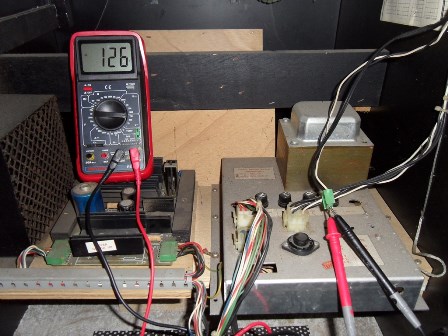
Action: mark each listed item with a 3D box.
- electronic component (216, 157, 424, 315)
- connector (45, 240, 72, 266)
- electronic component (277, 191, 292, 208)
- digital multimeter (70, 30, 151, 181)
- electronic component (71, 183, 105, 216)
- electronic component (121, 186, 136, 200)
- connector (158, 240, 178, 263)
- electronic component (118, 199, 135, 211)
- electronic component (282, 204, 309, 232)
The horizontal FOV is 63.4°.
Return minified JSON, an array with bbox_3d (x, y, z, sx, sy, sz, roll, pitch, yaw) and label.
[{"bbox_3d":[0.087,0.062,0.435,0.188,0.044,0.232,-1,29,-1],"label":"electronic component"},{"bbox_3d":[-0.180,0.094,0.396,0.018,0.011,0.028,-1,29,-1],"label":"connector"},{"bbox_3d":[0.071,0.036,0.422,0.015,0.013,0.015,-1,29,-1],"label":"electronic component"},{"bbox_3d":[-0.145,-0.079,0.480,0.095,0.193,0.041,-4,-5,-5],"label":"digital multimeter"},{"bbox_3d":[-0.165,0.048,0.446,0.035,0.046,0.035,-1,29,-1],"label":"electronic component"},{"bbox_3d":[-0.123,0.039,0.472,0.016,0.025,0.016,-1,29,-1],"label":"electronic component"},{"bbox_3d":[-0.061,0.091,0.399,0.018,0.011,0.024,-1,29,-1],"label":"connector"},{"bbox_3d":[-0.119,0.053,0.447,0.017,0.025,0.017,-1,29,-1],"label":"electronic component"},{"bbox_3d":[0.076,0.053,0.385,0.025,0.021,0.017,-1,29,-1],"label":"electronic component"}]

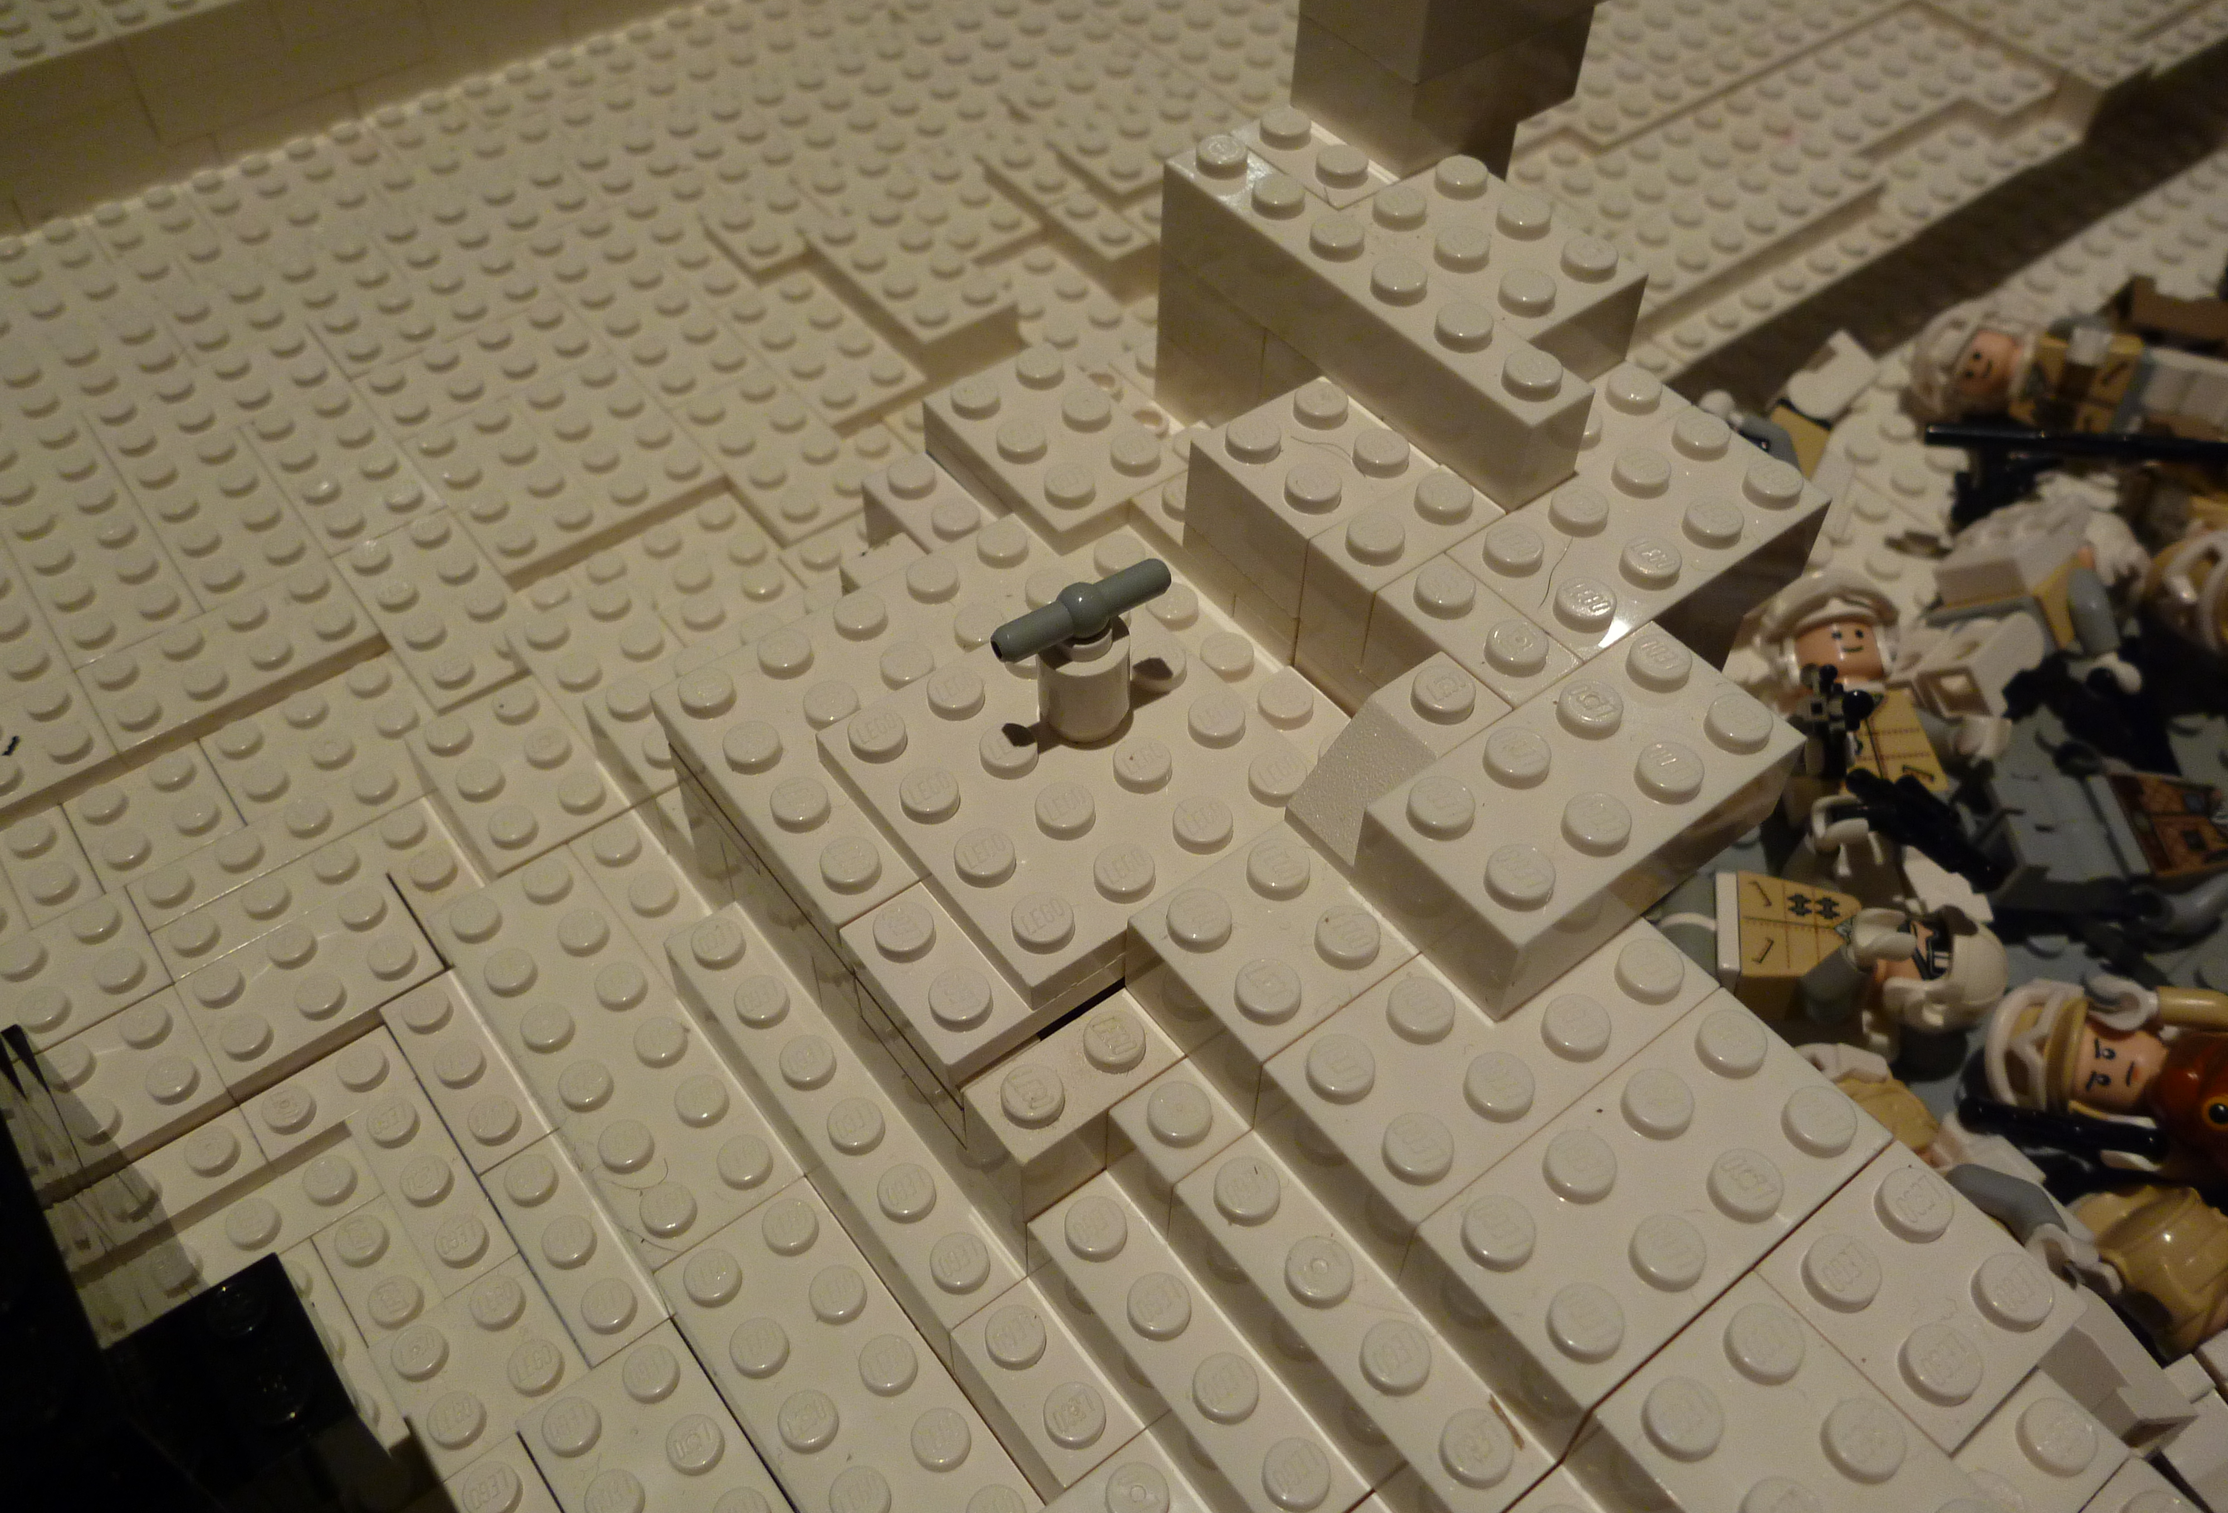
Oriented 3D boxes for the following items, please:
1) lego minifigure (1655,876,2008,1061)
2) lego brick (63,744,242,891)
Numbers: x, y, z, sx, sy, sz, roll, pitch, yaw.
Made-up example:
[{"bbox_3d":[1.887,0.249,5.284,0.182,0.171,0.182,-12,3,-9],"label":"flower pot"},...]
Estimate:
[{"bbox_3d":[0.075,0.022,0.197,0.041,0.014,0.023,5,41,3],"label":"lego minifigure"},{"bbox_3d":[-0.110,0.008,0.209,0.016,0.006,0.016,-30,58,-23],"label":"lego brick"}]

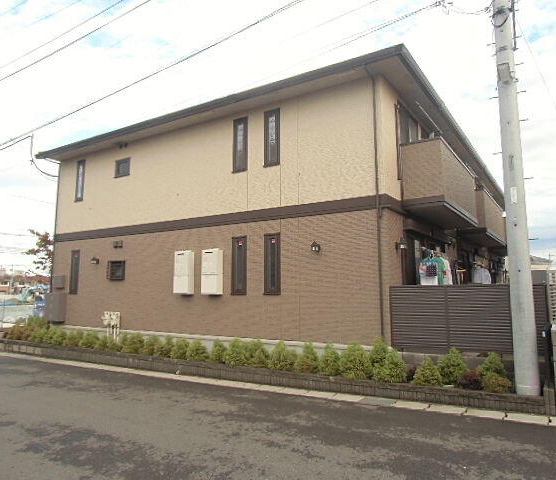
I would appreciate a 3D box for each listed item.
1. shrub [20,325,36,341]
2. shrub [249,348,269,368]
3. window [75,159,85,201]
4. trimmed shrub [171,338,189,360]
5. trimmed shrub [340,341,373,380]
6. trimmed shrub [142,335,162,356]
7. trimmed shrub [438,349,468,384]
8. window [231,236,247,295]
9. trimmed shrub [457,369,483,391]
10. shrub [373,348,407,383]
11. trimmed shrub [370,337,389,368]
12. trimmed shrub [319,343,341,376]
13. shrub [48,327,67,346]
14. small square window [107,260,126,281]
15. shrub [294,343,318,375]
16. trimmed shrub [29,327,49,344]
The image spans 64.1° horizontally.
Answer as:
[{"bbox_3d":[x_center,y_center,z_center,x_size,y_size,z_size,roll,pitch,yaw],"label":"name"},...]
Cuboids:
[{"bbox_3d":[-7.377,2.732,13.118,0.430,0.470,0.430,-4,-7,32],"label":"shrub"},{"bbox_3d":[-0.371,2.271,8.426,0.400,0.420,0.400,0,-7,0],"label":"shrub"},{"bbox_3d":[-6.202,-1.854,13.934,0.420,1.330,0.100,-4,-8,32],"label":"window"},{"bbox_3d":[-2.225,2.452,10.049,0.434,0.455,0.434,0,-6,0],"label":"trimmed shrub"},{"bbox_3d":[1.349,2.053,7.623,0.540,0.570,0.540,0,-6,0],"label":"trimmed shrub"},{"bbox_3d":[-2.980,2.492,10.536,0.460,0.486,0.460,0,-6,0],"label":"trimmed shrub"},{"bbox_3d":[2.740,1.963,6.928,0.460,0.527,0.460,-4,-8,33],"label":"trimmed shrub"},{"bbox_3d":[-0.914,0.595,10.243,0.432,1.357,0.100,-4,-8,33],"label":"window"},{"bbox_3d":[2.853,2.057,6.611,0.370,0.280,0.370,-4,-7,32],"label":"trimmed shrub"},{"bbox_3d":[1.871,2.088,7.412,0.546,0.524,0.546,-4,-8,33],"label":"shrub"},{"bbox_3d":[1.729,1.969,7.508,0.380,0.650,0.380,-4,-8,32],"label":"trimmed shrub"},{"bbox_3d":[0.904,2.098,7.770,0.400,0.600,0.400,0,-7,0],"label":"trimmed shrub"},{"bbox_3d":[-6.116,2.649,12.308,0.460,0.500,0.460,-4,-7,32],"label":"shrub"},{"bbox_3d":[-4.530,0.867,12.482,0.710,0.530,0.160,-4,-8,33],"label":"small square window"},{"bbox_3d":[0.531,2.182,8.269,0.464,0.534,0.464,0,-6,0],"label":"shrub"},{"bbox_3d":[-6.688,2.695,12.438,0.530,0.540,0.530,-4,-8,32],"label":"trimmed shrub"}]

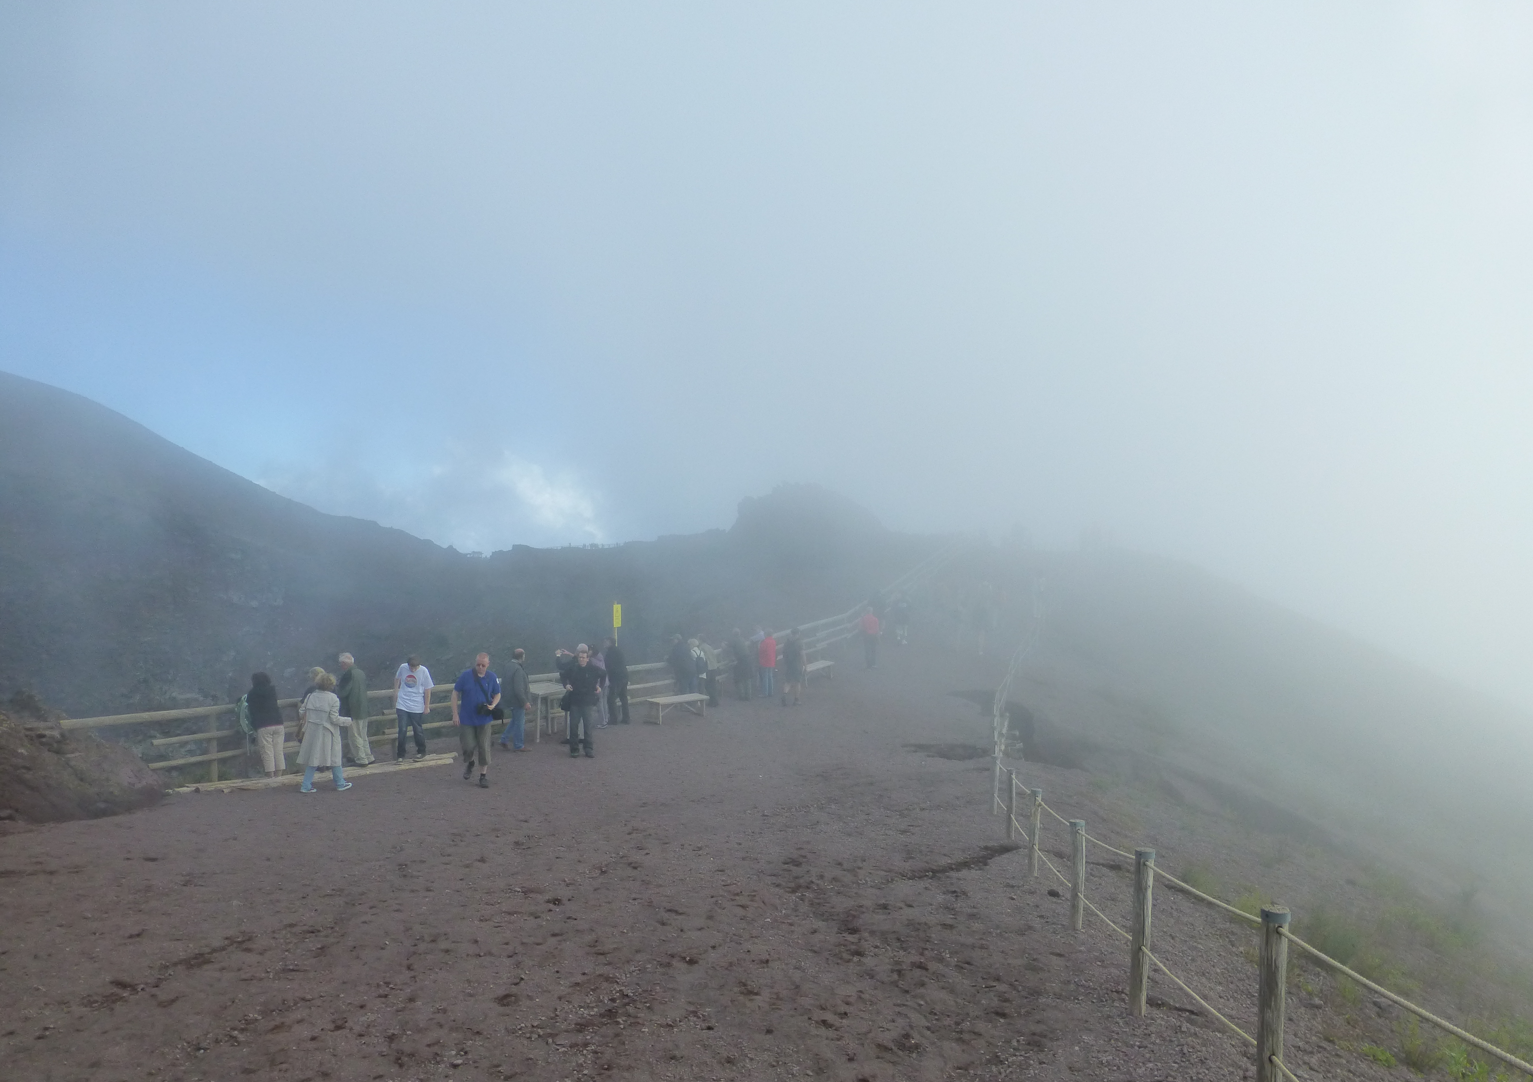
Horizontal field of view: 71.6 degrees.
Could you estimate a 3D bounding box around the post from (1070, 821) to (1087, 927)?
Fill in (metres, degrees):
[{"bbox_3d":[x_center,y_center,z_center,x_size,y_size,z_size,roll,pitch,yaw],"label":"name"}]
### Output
[{"bbox_3d":[2.499,2.690,8.550,0.120,0.857,0.120,1,2,0],"label":"post"}]

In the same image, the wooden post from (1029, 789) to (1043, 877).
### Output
[{"bbox_3d":[2.810,3.049,11.100,0.115,0.886,0.115,1,2,0],"label":"wooden post"}]

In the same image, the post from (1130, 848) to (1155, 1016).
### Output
[{"bbox_3d":[2.219,2.323,6.300,0.116,0.981,0.116,1,2,0],"label":"post"}]

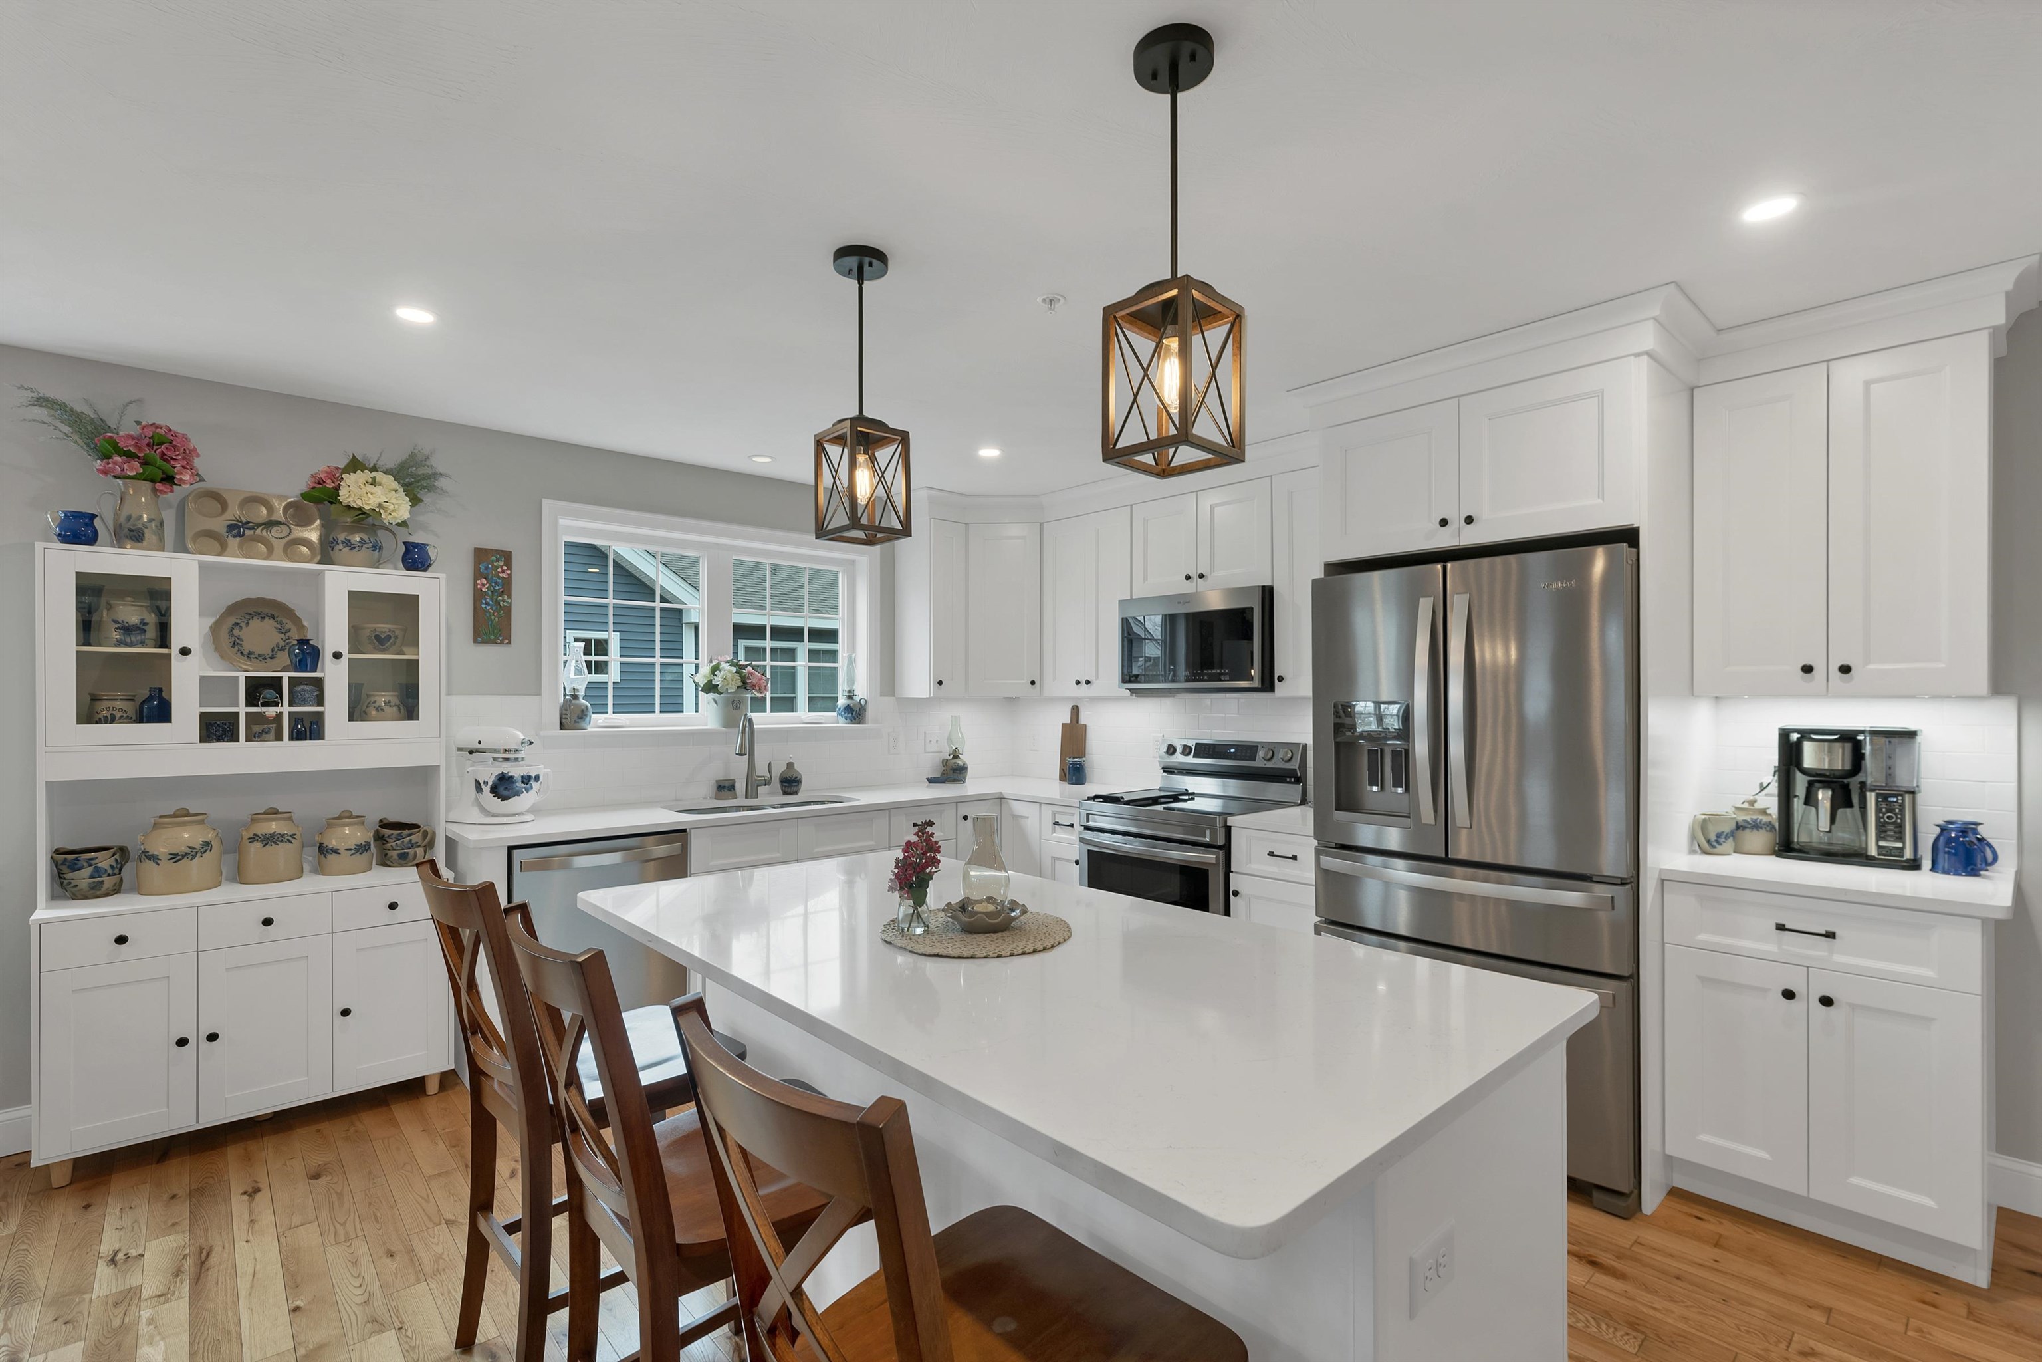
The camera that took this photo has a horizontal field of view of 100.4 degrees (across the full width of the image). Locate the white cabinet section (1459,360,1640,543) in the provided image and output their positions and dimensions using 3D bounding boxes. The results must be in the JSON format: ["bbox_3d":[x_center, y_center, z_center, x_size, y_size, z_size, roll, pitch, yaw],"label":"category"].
[{"bbox_3d":[1.795,-0.670,2.750,0.602,0.479,0.460,1,-1,-42],"label":"white cabinet section"}]

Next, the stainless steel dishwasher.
[{"bbox_3d":[-1.678,1.009,3.247,0.600,0.860,0.610,1,-1,-42],"label":"stainless steel dishwasher"}]

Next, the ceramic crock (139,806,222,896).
[{"bbox_3d":[-2.591,0.522,2.625,0.195,0.250,0.185,1,-2,-43],"label":"ceramic crock"}]

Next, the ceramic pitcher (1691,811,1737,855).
[{"bbox_3d":[2.057,0.454,2.513,0.107,0.113,0.083,0,-1,14],"label":"ceramic pitcher"}]

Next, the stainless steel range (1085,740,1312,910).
[{"bbox_3d":[0.755,0.860,3.806,0.690,1.180,0.758,1,-2,-43],"label":"stainless steel range"}]

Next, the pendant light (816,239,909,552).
[{"bbox_3d":[-0.373,-0.677,2.014,0.162,0.676,0.162,0,-1,-42],"label":"pendant light"}]

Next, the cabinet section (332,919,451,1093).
[{"bbox_3d":[-2.330,1.125,3.115,0.328,0.545,0.378,1,-1,-42],"label":"cabinet section"}]

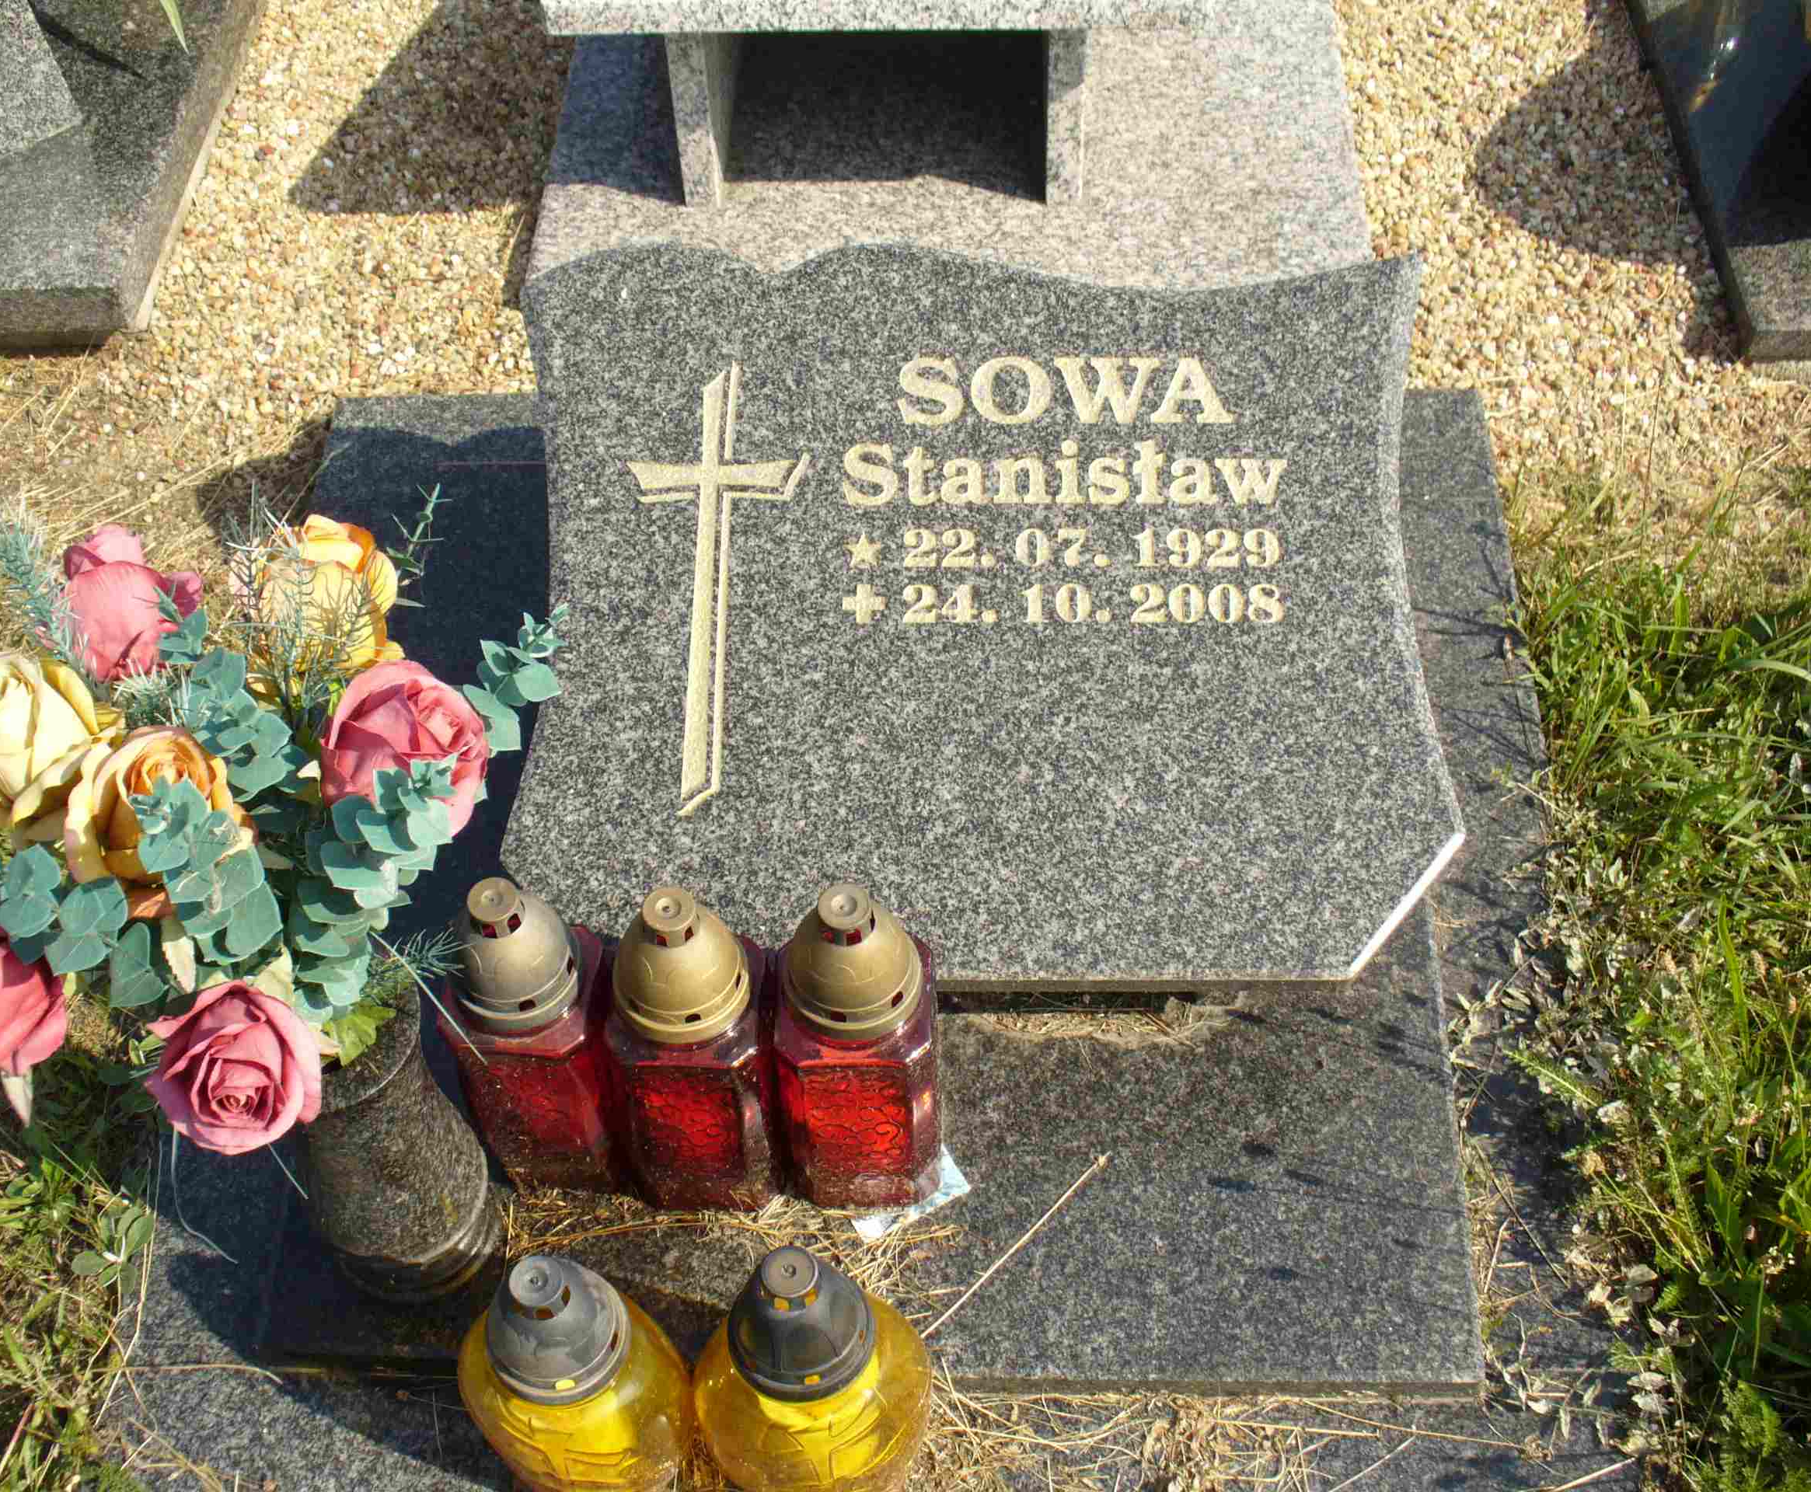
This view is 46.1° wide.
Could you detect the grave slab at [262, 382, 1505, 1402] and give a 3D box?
[{"bbox_3d":[-0.011,0.070,1.504,0.734,0.040,0.773,0,54,3],"label":"grave slab"}]

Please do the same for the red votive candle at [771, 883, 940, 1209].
[{"bbox_3d":[-0.026,0.170,1.231,0.088,0.282,0.088,0,54,3],"label":"red votive candle"}]

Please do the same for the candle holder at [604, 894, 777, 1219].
[{"bbox_3d":[-0.120,0.174,1.234,0.088,0.282,0.088,0,54,3],"label":"candle holder"}]

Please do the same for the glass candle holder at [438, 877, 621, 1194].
[{"bbox_3d":[-0.215,0.171,1.241,0.088,0.282,0.088,0,54,3],"label":"glass candle holder"}]

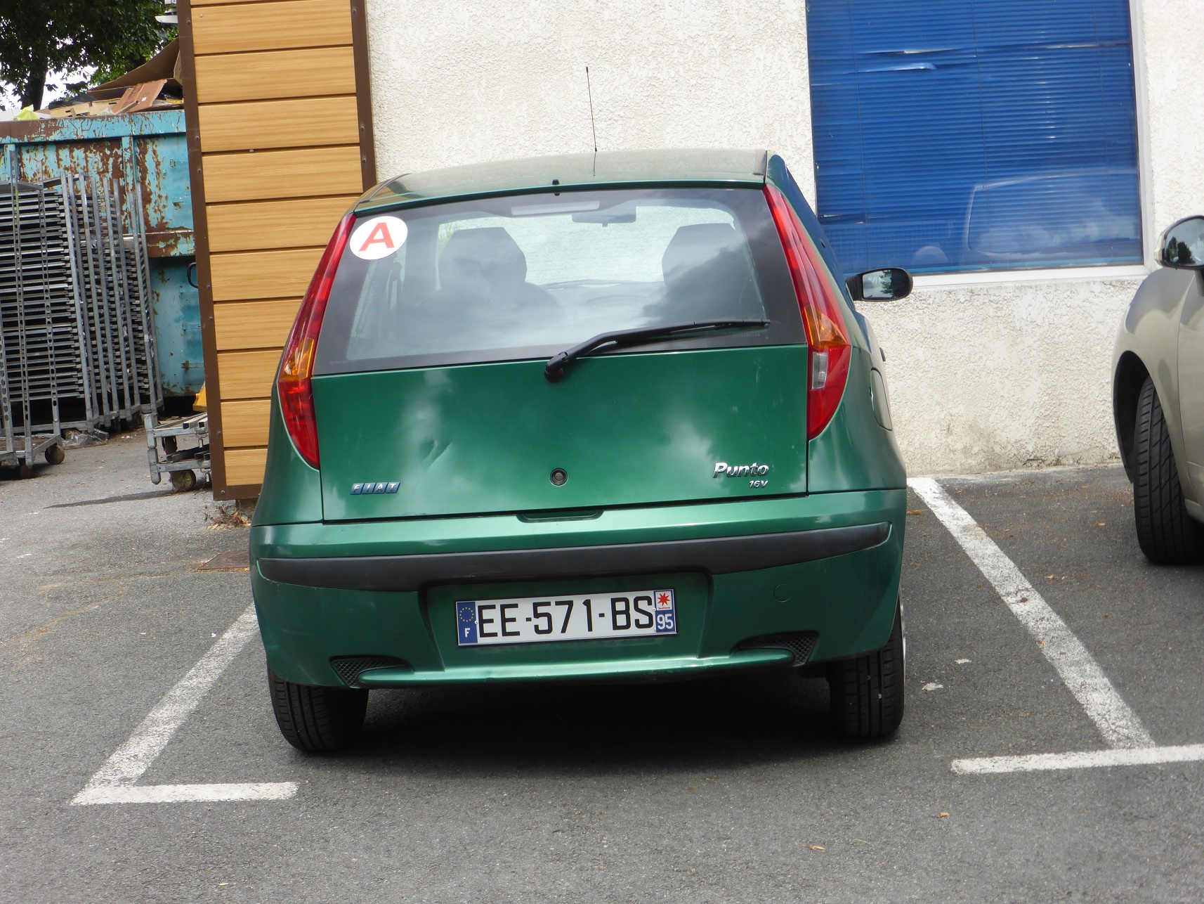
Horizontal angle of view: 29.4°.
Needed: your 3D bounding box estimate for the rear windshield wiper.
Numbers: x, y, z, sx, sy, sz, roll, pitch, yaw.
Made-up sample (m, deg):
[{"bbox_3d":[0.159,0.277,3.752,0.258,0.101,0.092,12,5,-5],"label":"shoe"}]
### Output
[{"bbox_3d":[0.131,-0.241,5.474,0.545,0.135,0.090,-3,9,5],"label":"rear windshield wiper"}]

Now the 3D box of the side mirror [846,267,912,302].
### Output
[{"bbox_3d":[0.927,-0.559,7.671,0.222,0.115,0.110,-3,9,5],"label":"side mirror"}]

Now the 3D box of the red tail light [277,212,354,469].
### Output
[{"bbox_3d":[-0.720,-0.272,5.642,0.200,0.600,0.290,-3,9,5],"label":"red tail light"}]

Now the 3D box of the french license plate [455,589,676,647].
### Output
[{"bbox_3d":[-0.084,0.391,5.435,0.520,0.110,0.012,-3,9,5],"label":"french license plate"}]

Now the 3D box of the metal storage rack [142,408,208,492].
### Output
[{"bbox_3d":[-1.859,-0.079,11.176,0.600,0.370,0.750,-3,7,-3],"label":"metal storage rack"}]

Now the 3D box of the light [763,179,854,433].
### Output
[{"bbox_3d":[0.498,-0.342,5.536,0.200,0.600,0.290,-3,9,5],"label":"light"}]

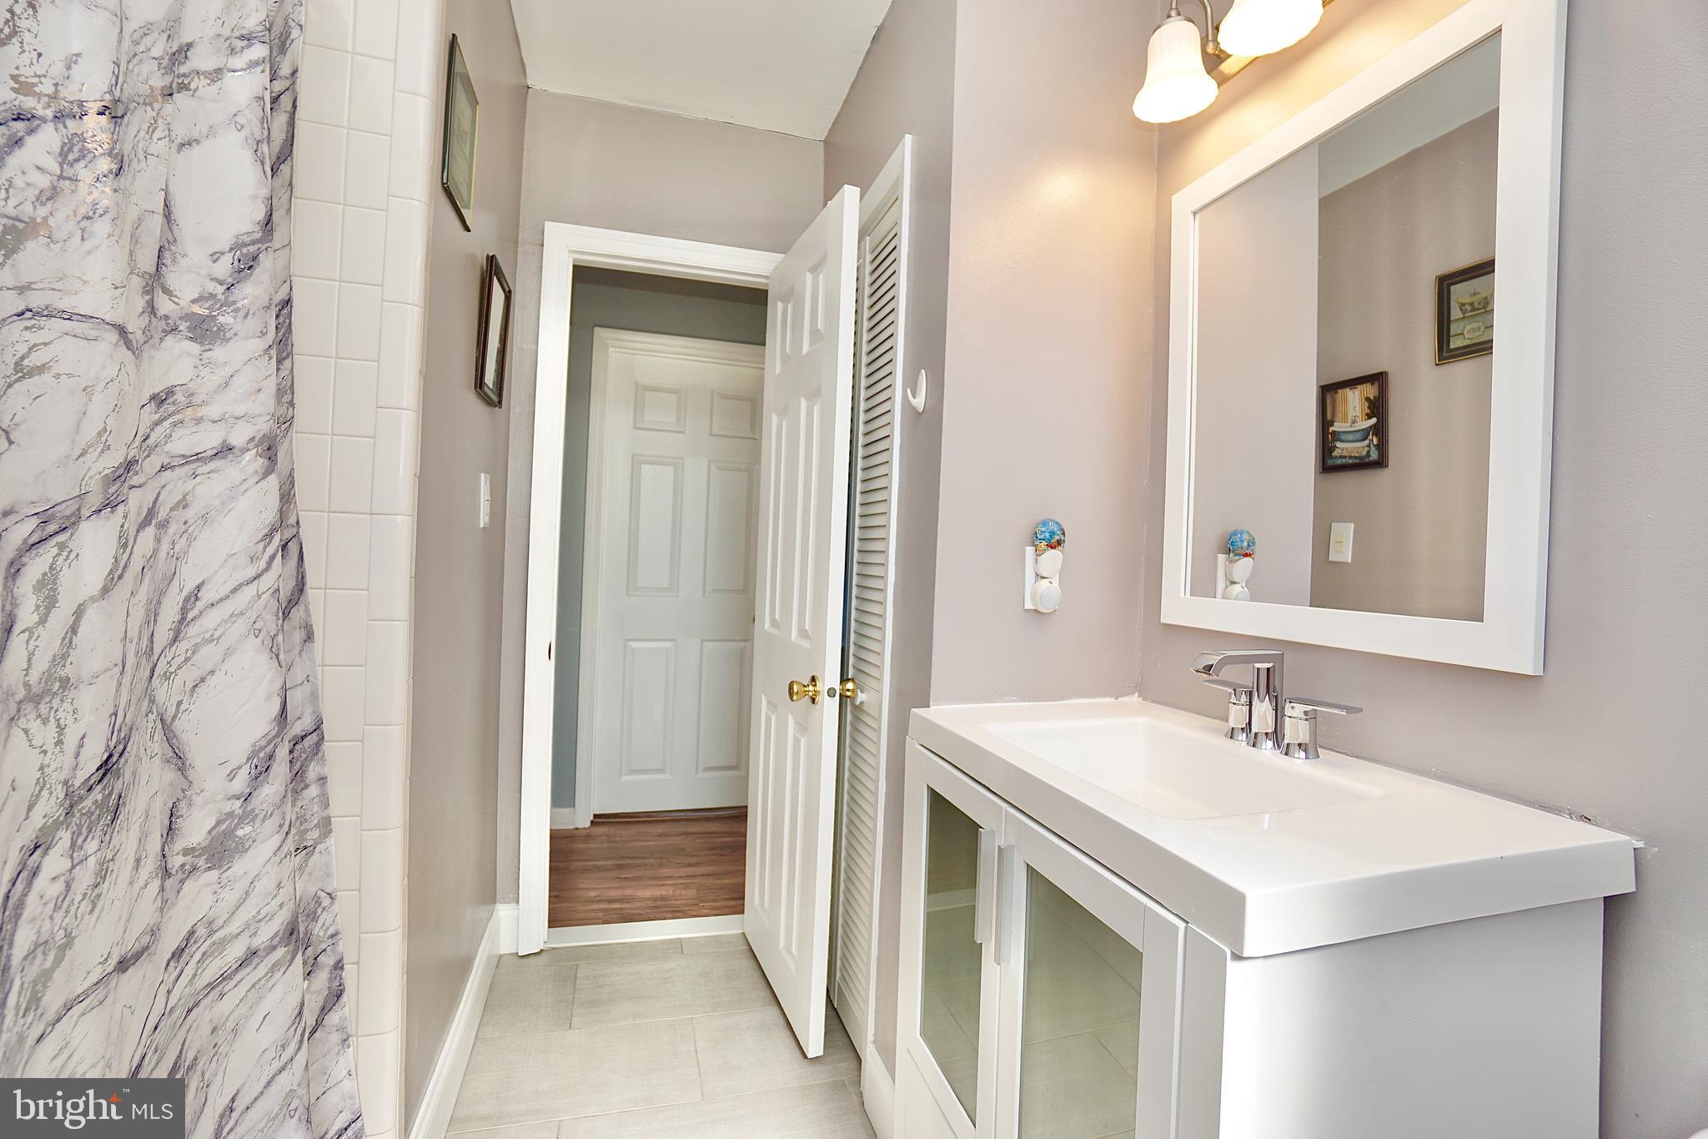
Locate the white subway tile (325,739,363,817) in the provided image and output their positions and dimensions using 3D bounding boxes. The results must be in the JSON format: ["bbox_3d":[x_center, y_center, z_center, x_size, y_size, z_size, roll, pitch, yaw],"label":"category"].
[{"bbox_3d":[-0.742,0.303,1.033,0.050,0.108,0.009,2,0,-17],"label":"white subway tile"}]

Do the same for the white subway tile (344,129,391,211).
[{"bbox_3d":[-0.719,-0.589,1.056,0.053,0.108,0.009,2,0,-16],"label":"white subway tile"}]

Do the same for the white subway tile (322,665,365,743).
[{"bbox_3d":[-0.739,0.194,1.032,0.050,0.108,0.009,2,0,-17],"label":"white subway tile"}]

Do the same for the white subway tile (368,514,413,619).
[{"bbox_3d":[-0.677,-0.002,1.042,0.052,0.152,0.009,2,0,-17],"label":"white subway tile"}]

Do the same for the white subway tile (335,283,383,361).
[{"bbox_3d":[-0.711,-0.353,1.025,0.053,0.108,0.009,2,0,-17],"label":"white subway tile"}]

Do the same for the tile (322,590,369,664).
[{"bbox_3d":[-0.732,0.085,1.027,0.052,0.108,0.009,2,0,-17],"label":"tile"}]

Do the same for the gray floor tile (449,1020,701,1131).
[{"bbox_3d":[-0.618,1.126,1.597,0.530,0.010,0.300,2,0,-16],"label":"gray floor tile"}]

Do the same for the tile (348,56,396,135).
[{"bbox_3d":[-0.693,-0.678,1.024,0.053,0.108,0.009,2,0,-17],"label":"tile"}]

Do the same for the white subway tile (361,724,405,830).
[{"bbox_3d":[-0.691,0.304,1.049,0.051,0.152,0.009,2,0,-17],"label":"white subway tile"}]

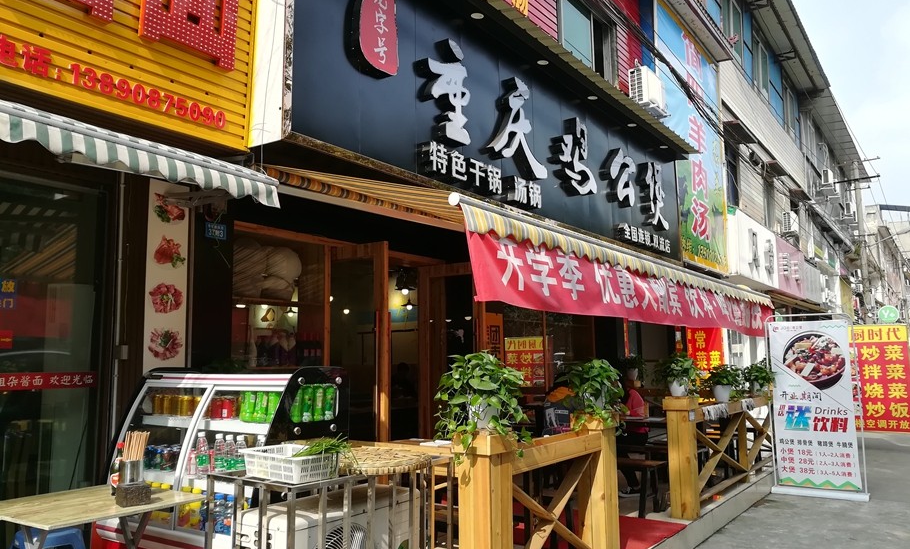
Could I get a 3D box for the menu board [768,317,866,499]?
[{"bbox_3d":[3.978,1.450,7.608,0.935,1.970,0.200,-5,-8,30],"label":"menu board"}]

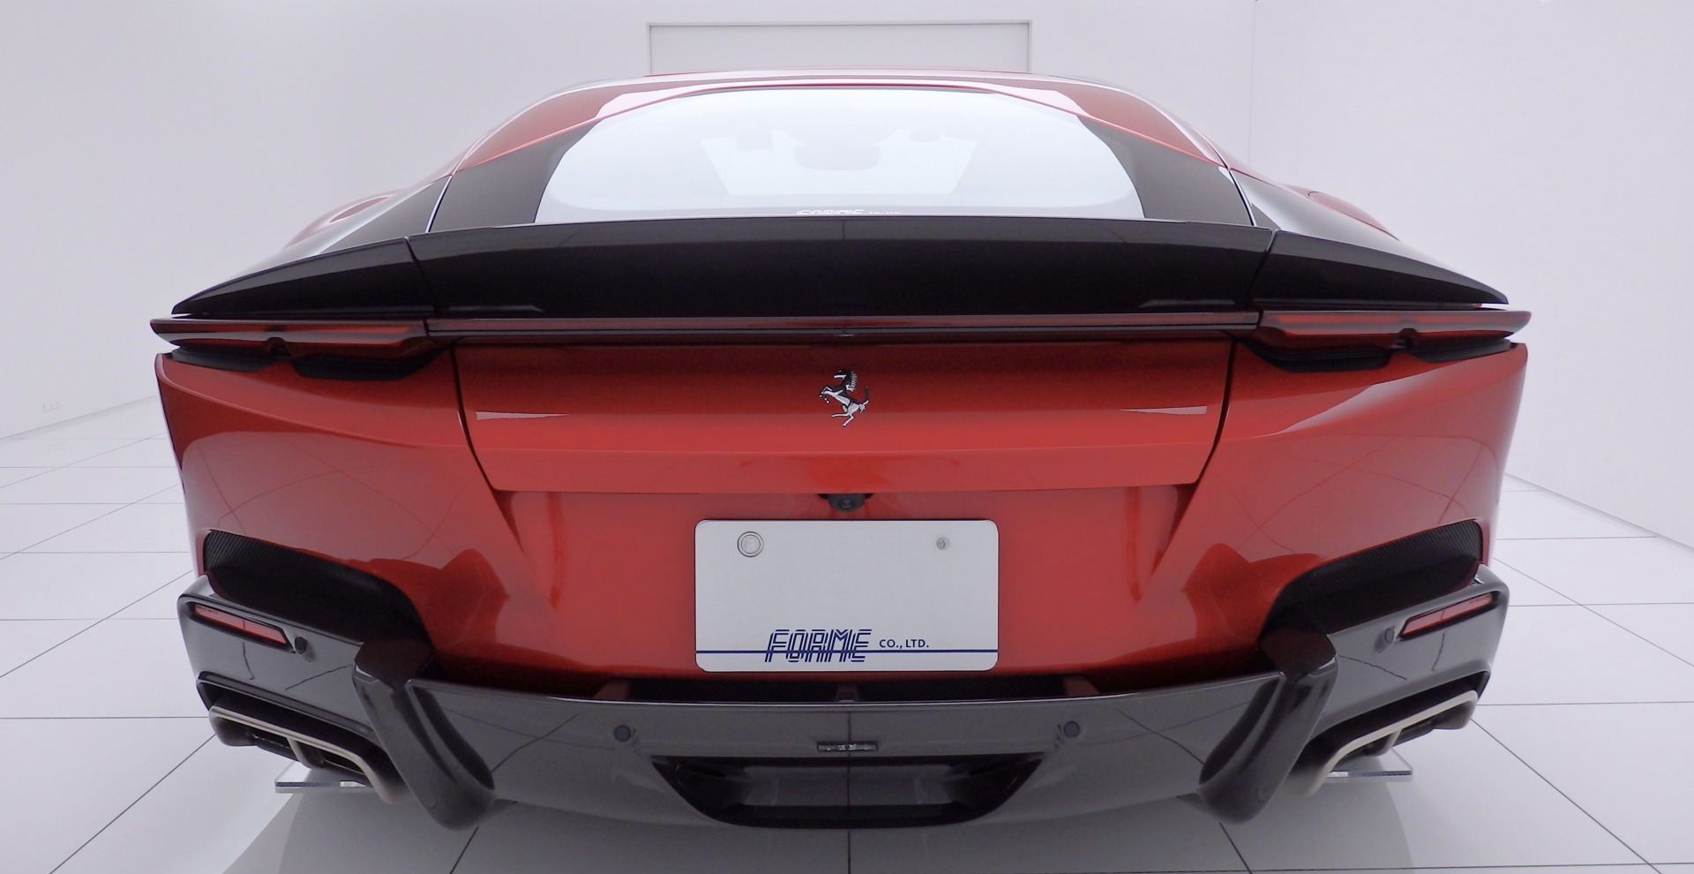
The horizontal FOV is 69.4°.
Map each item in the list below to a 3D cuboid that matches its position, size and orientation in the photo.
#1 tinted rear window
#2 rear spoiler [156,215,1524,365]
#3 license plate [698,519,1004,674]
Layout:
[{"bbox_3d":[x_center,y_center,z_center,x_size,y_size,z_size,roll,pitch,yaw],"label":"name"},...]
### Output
[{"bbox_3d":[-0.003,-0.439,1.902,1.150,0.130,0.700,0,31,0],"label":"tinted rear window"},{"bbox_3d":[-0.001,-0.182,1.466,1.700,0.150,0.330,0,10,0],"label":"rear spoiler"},{"bbox_3d":[0.001,0.174,1.335,0.330,0.165,0.015,0,1,0],"label":"license plate"}]

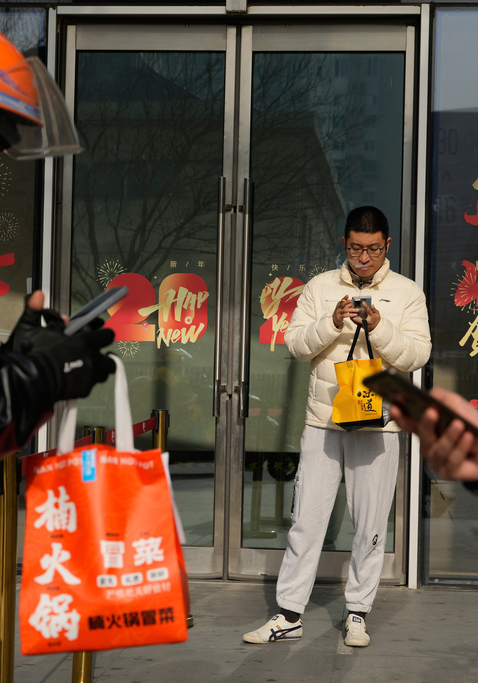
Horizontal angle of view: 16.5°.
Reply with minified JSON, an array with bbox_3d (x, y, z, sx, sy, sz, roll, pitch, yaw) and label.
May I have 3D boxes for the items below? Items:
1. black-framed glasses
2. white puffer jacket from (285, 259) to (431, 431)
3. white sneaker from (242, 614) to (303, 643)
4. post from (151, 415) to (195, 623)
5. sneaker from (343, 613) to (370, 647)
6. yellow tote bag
[{"bbox_3d":[0.496,-0.369,6.475,0.146,0.046,0.142,1,16,3],"label":"black-framed glasses"},{"bbox_3d":[0.469,0.012,6.470,0.560,0.670,0.420,1,-1,3],"label":"white puffer jacket"},{"bbox_3d":[0.136,1.121,6.515,0.268,0.105,0.100,2,-1,-35],"label":"white sneaker"},{"bbox_3d":[-0.333,0.724,6.825,0.315,0.885,0.315,1,-1,3],"label":"post"},{"bbox_3d":[0.467,1.130,6.528,0.100,0.105,0.272,1,-1,3],"label":"sneaker"},{"bbox_3d":[0.456,0.133,6.290,0.195,0.405,0.120,-2,-1,3],"label":"yellow tote bag"}]

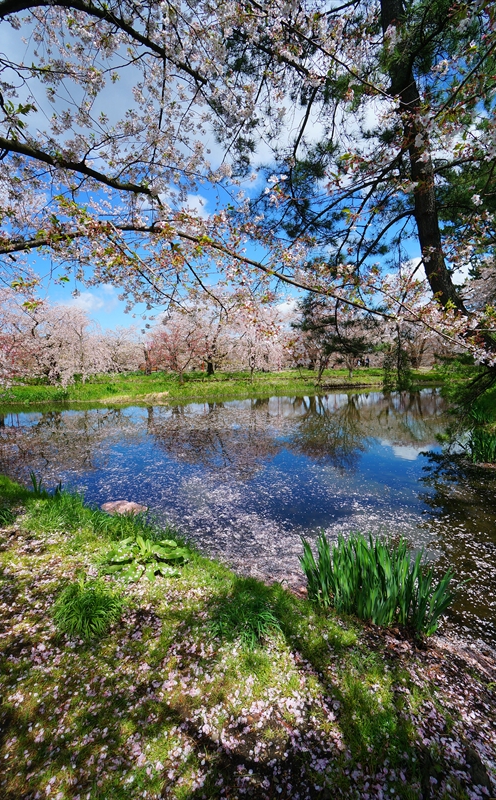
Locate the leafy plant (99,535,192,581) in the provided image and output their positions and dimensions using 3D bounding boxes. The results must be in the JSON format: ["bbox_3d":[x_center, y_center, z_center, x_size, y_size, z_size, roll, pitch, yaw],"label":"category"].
[{"bbox_3d":[-0.760,1.125,2.434,0.600,0.180,0.500,0,7,0],"label":"leafy plant"}]

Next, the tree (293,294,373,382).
[{"bbox_3d":[5.400,-3.893,22.495,5.200,5.900,4.800,0,7,0],"label":"tree"}]

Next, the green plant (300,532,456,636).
[{"bbox_3d":[0.840,1.144,2.194,0.850,0.500,0.420,3,8,24],"label":"green plant"}]

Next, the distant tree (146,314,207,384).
[{"bbox_3d":[-4.200,-2.984,19.986,3.500,4.000,3.300,0,7,0],"label":"distant tree"}]

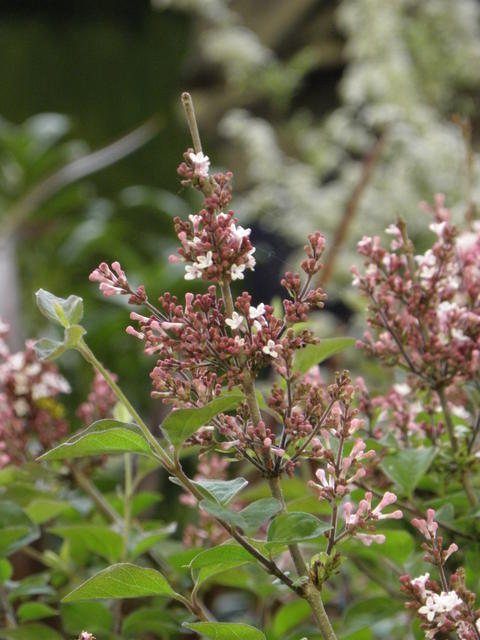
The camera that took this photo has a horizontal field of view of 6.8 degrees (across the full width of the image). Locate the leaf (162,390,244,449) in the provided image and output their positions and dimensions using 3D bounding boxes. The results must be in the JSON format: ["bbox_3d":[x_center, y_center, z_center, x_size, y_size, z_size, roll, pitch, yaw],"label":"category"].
[{"bbox_3d":[-0.014,0.039,1.600,0.033,0.015,0.015,-33,8,0],"label":"leaf"}]

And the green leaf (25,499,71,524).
[{"bbox_3d":[-0.101,0.100,2.120,0.023,0.013,0.020,0,6,0],"label":"green leaf"}]

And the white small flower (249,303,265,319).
[{"bbox_3d":[0.008,-0.004,1.905,0.007,0.007,0.007,0,6,0],"label":"white small flower"}]

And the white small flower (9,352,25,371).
[{"bbox_3d":[-0.144,0.027,2.600,0.010,0.011,0.008,0,8,0],"label":"white small flower"}]

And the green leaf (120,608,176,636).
[{"bbox_3d":[-0.046,0.153,2.060,0.028,0.015,0.020,0,6,0],"label":"green leaf"}]

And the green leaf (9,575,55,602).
[{"bbox_3d":[-0.093,0.120,1.810,0.021,0.013,0.015,0,7,0],"label":"green leaf"}]

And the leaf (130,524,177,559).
[{"bbox_3d":[-0.044,0.113,2.060,0.023,0.016,0.020,0,6,0],"label":"leaf"}]

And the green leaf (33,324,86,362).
[{"bbox_3d":[-0.097,0.013,2.180,0.029,0.018,0.020,0,8,0],"label":"green leaf"}]

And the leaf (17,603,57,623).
[{"bbox_3d":[-0.090,0.130,1.800,0.018,0.009,0.013,0,7,0],"label":"leaf"}]

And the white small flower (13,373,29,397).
[{"bbox_3d":[-0.100,0.029,1.850,0.007,0.011,0.007,0,7,0],"label":"white small flower"}]

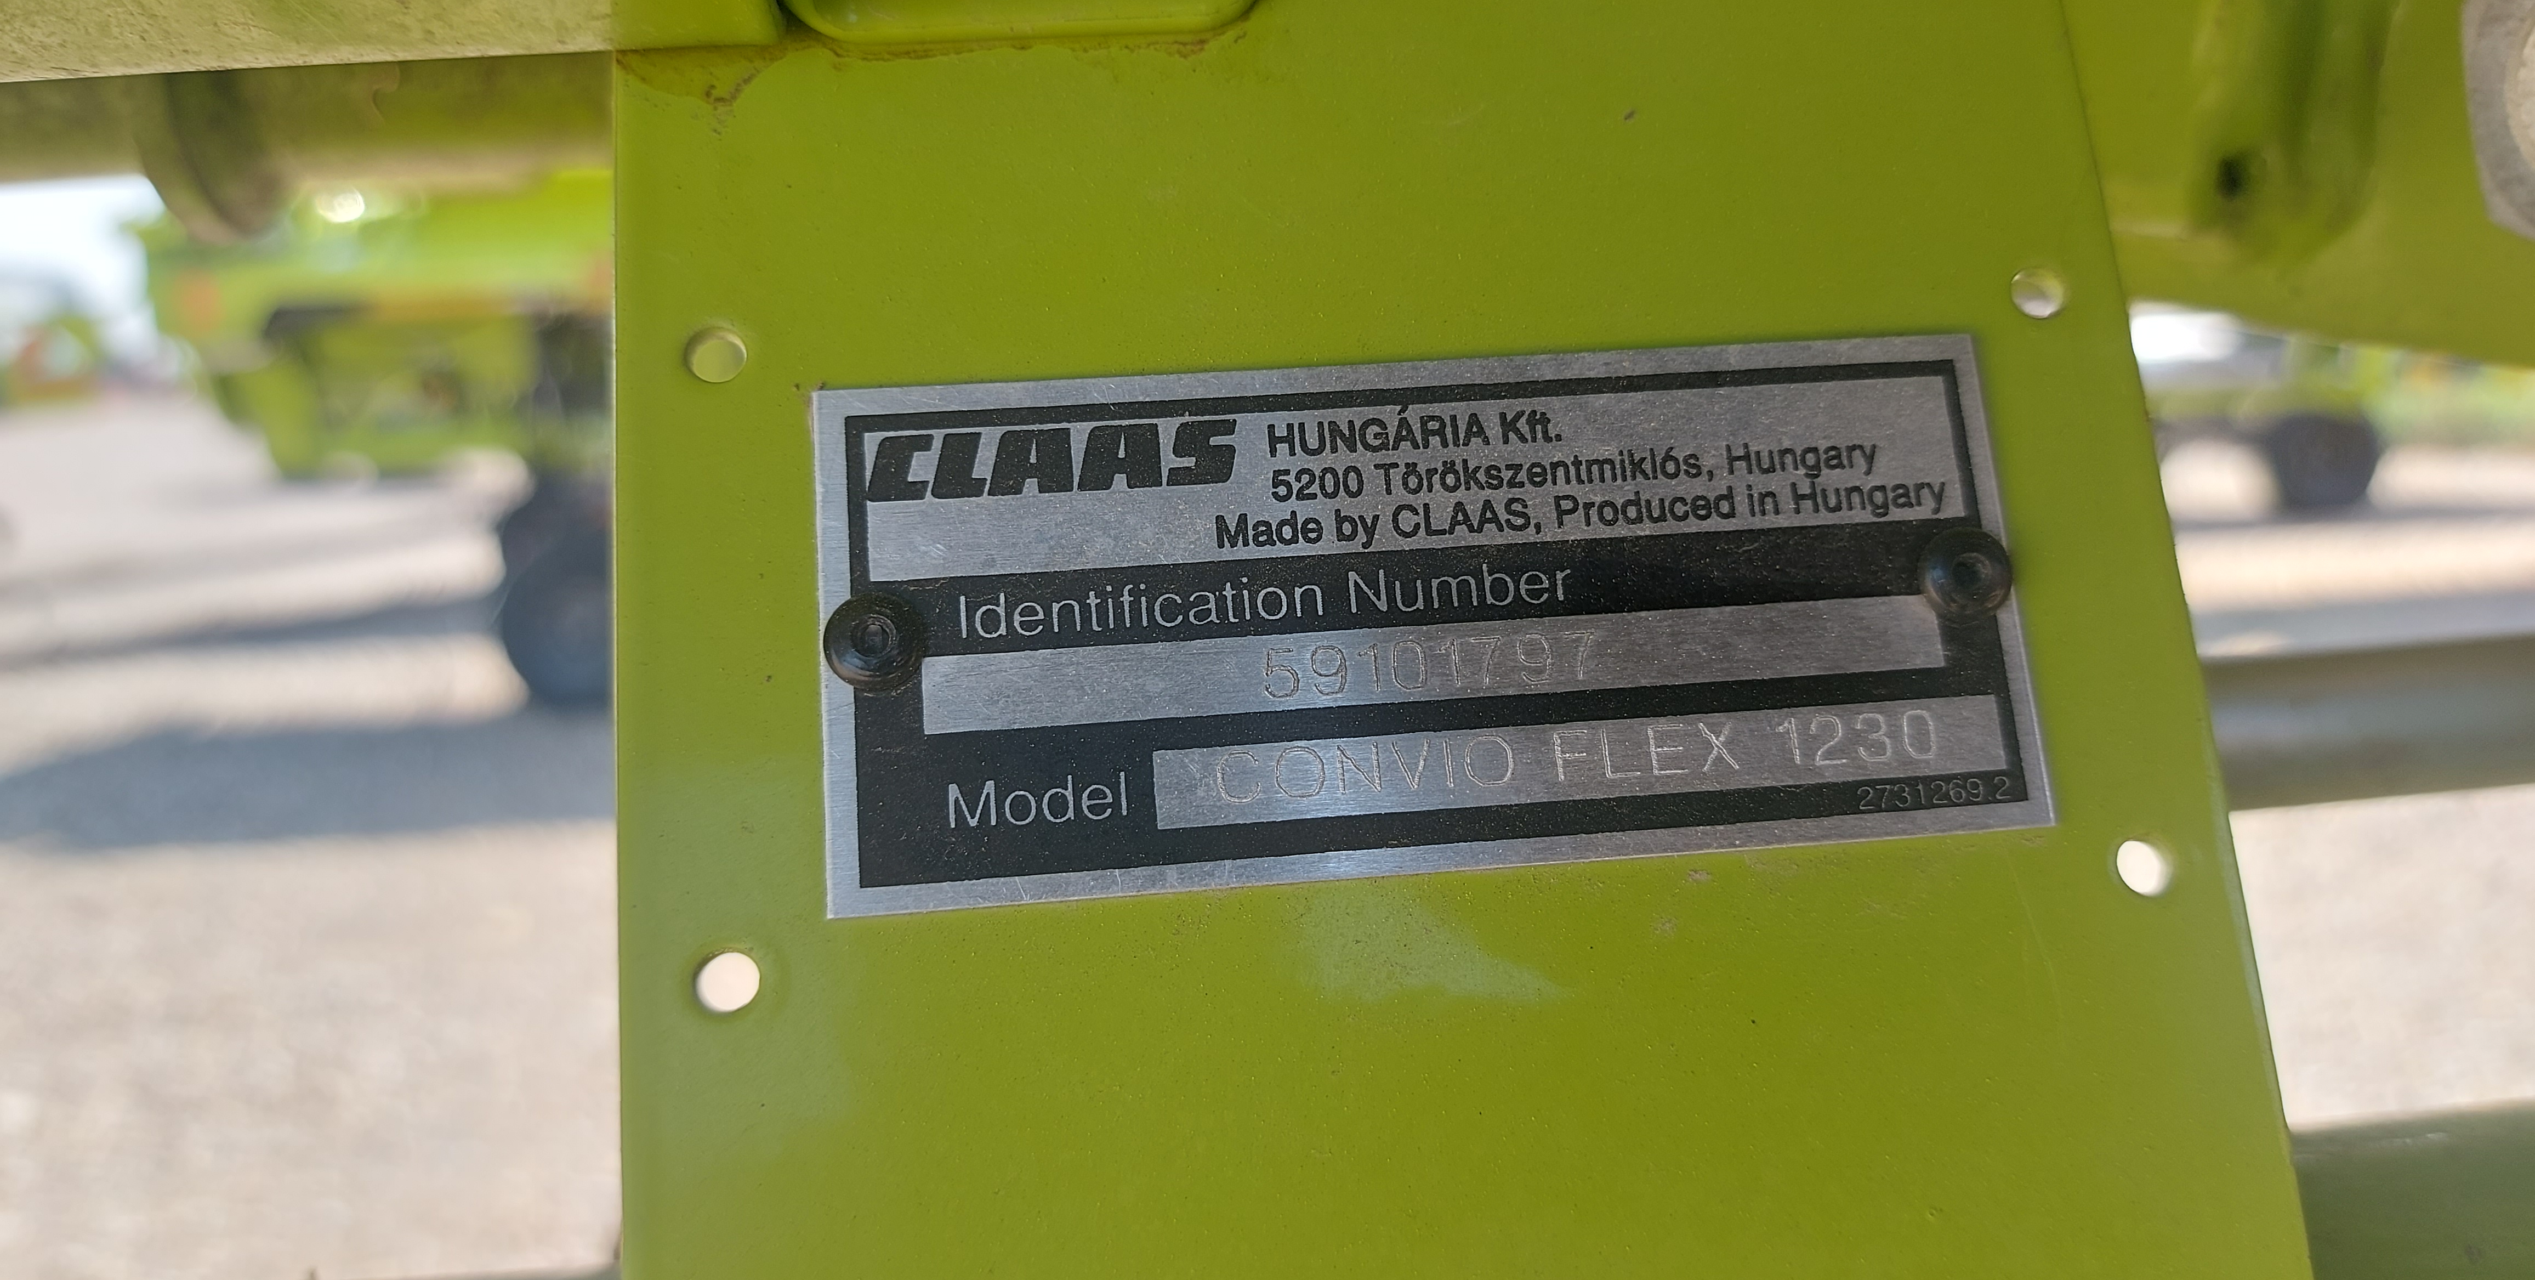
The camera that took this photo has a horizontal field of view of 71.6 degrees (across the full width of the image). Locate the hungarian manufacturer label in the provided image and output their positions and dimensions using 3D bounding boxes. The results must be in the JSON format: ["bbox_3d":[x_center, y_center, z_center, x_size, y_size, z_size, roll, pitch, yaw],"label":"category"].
[{"bbox_3d":[0.014,-0.003,0.148,0.102,0.044,0.002,-4,-12,-5],"label":"hungarian manufacturer label"}]

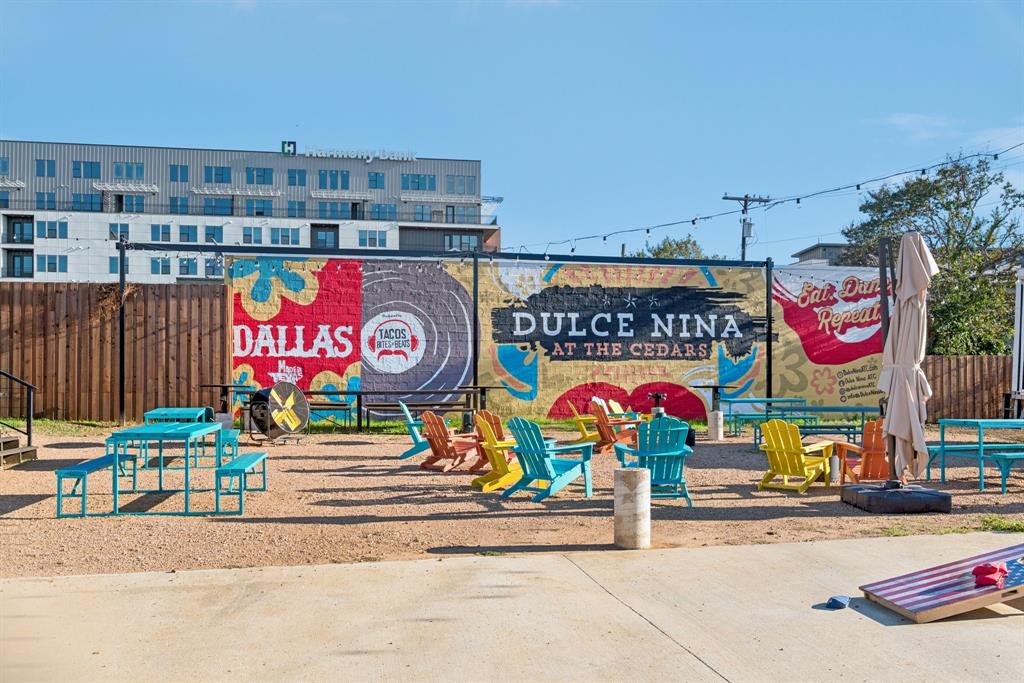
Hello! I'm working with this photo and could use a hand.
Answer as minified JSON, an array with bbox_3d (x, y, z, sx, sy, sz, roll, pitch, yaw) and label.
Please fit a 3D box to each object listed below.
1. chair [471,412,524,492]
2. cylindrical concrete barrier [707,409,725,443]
[{"bbox_3d":[0.004,1.313,10.333,0.830,0.910,0.750,1,-2,-16],"label":"chair"},{"bbox_3d":[4.179,1.737,17.500,0.320,0.630,0.320,0,-2,0],"label":"cylindrical concrete barrier"}]

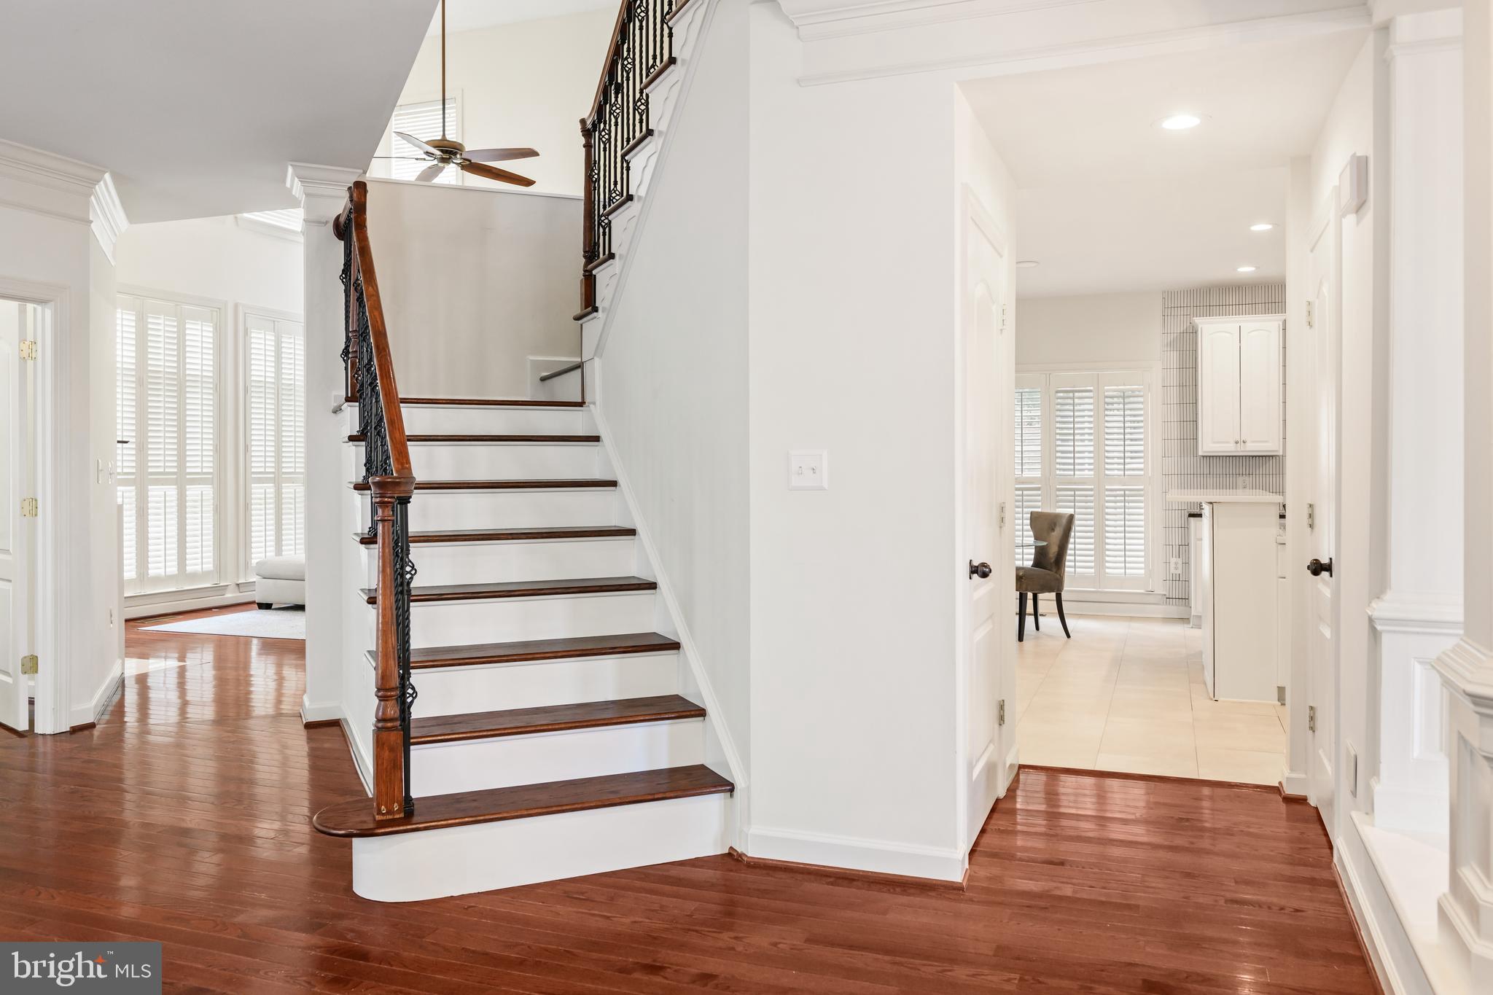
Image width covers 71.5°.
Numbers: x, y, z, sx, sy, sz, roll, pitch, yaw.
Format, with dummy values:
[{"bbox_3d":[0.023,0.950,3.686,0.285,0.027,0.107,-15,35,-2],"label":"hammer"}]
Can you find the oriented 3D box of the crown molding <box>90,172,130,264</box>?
[{"bbox_3d":[-3.350,-1.444,5.490,0.120,0.250,1.140,-1,2,-24],"label":"crown molding"}]

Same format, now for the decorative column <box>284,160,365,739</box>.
[{"bbox_3d":[-2.050,-0.241,5.065,0.340,2.650,0.420,-1,2,-23],"label":"decorative column"}]

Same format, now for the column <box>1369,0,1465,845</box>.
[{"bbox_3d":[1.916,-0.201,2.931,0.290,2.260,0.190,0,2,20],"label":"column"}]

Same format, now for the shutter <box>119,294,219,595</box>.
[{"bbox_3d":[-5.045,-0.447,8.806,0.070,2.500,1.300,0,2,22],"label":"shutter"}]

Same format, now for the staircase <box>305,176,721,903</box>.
[{"bbox_3d":[-1.023,-0.146,4.027,1.250,2.500,2.200,-1,2,-23],"label":"staircase"}]

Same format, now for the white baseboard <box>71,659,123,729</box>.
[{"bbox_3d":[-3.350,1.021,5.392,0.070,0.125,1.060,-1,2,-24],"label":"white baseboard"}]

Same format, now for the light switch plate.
[{"bbox_3d":[0.184,-0.081,3.095,0.120,0.120,0.009,0,2,19],"label":"light switch plate"}]

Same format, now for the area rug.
[{"bbox_3d":[-3.066,0.989,8.794,2.600,0.015,2.500,0,2,21],"label":"area rug"}]

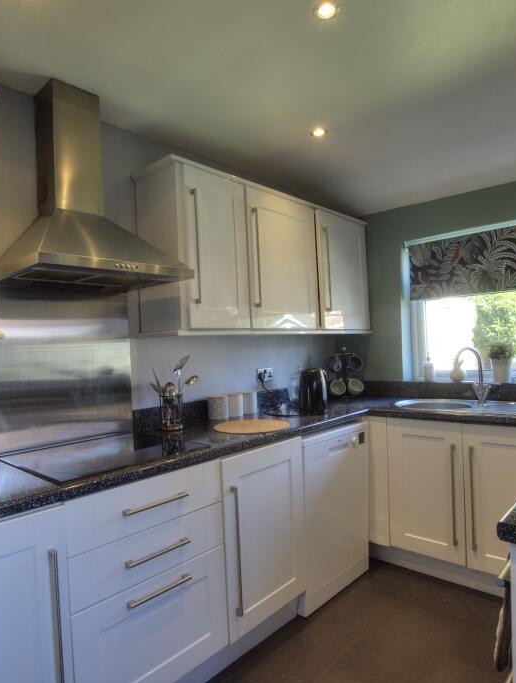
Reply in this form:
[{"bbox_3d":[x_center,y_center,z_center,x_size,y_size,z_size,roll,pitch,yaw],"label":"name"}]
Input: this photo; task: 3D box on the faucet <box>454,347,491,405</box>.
[{"bbox_3d":[1.237,0.196,2.425,0.187,0.333,0.111,-2,-1,-1],"label":"faucet"}]

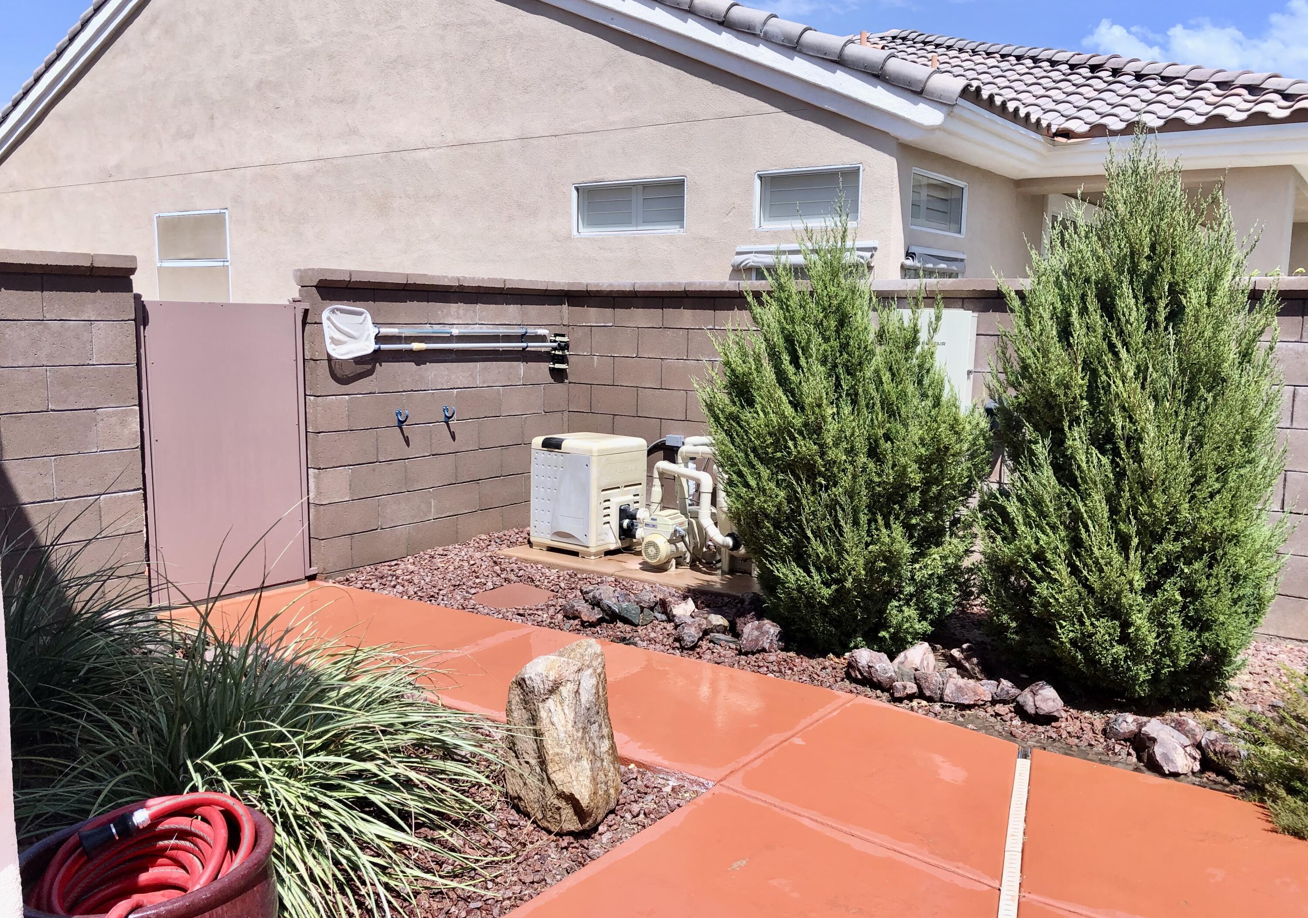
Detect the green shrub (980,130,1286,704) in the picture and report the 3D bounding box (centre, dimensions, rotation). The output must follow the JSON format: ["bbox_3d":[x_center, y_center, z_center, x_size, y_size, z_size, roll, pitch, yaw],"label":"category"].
[{"bbox_3d":[2.138,-0.273,4.720,1.343,2.365,1.320,4,8,24],"label":"green shrub"}]

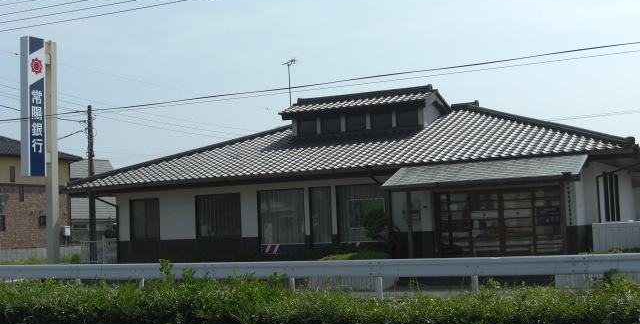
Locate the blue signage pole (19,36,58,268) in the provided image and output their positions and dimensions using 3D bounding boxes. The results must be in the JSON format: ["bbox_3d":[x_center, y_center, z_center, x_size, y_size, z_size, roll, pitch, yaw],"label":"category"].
[{"bbox_3d":[-8.818,-0.025,26.811,0.350,7.740,1.260,-4,-5,26],"label":"blue signage pole"}]

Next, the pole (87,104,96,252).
[{"bbox_3d":[-9.581,1.048,35.680,0.270,6.988,0.270,-4,-5,26],"label":"pole"}]

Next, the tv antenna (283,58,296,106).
[{"bbox_3d":[-1.086,-2.791,30.991,0.420,1.952,1.100,0,-5,-30],"label":"tv antenna"}]

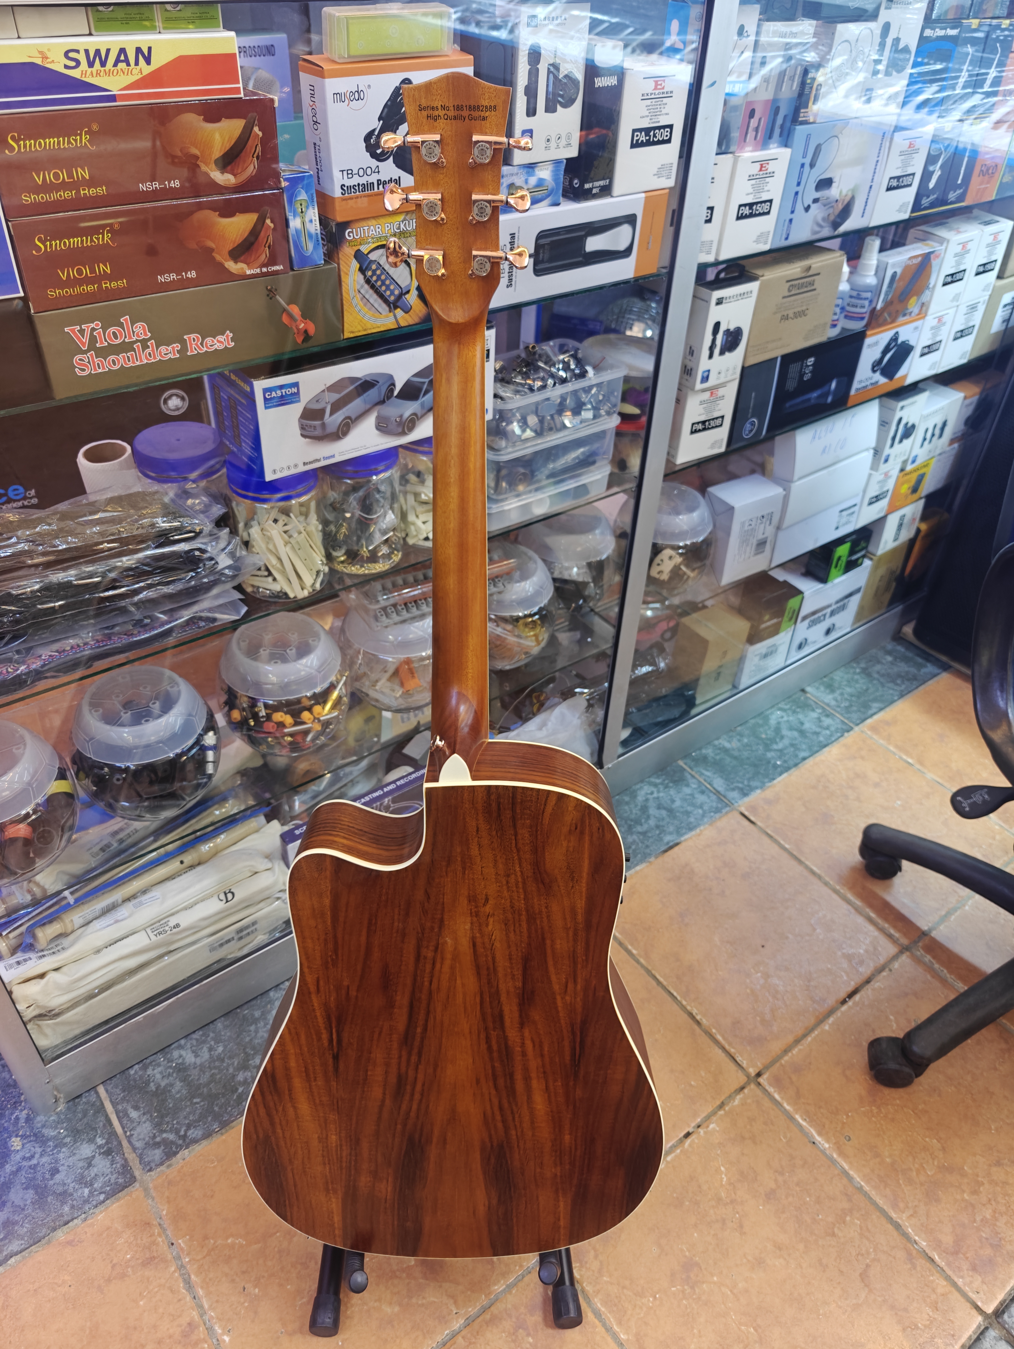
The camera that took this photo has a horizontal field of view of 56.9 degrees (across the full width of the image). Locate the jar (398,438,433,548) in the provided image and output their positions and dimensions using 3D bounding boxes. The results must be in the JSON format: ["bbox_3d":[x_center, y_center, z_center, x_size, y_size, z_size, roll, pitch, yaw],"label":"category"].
[{"bbox_3d":[-0.075,-0.223,1.059,0.091,0.142,0.091,2,39,-1],"label":"jar"}]

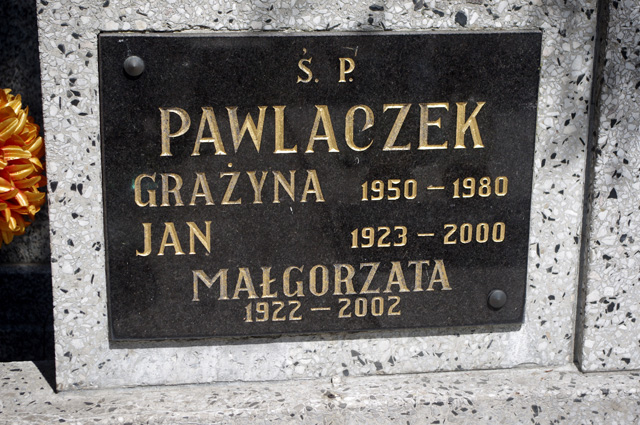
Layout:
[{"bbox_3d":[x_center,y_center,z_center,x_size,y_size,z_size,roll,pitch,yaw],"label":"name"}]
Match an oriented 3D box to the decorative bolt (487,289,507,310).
[{"bbox_3d":[0.175,0.086,1.437,0.019,0.019,0.010,-2,17,-8],"label":"decorative bolt"}]

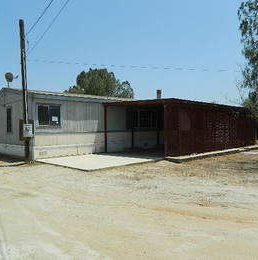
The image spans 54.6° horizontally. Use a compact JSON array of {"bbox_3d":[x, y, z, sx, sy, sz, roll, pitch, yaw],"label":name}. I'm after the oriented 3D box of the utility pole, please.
[{"bbox_3d":[-4.502,-1.679,10.837,0.250,6.210,0.250,-2,0,-43],"label":"utility pole"}]

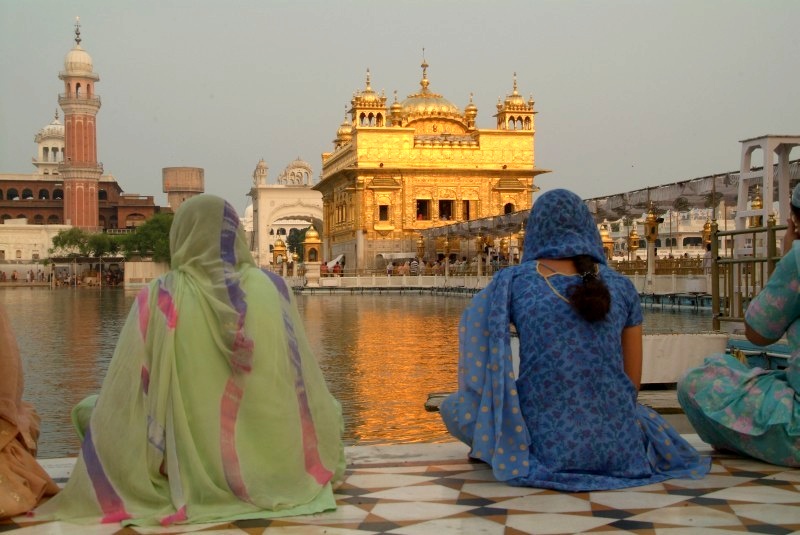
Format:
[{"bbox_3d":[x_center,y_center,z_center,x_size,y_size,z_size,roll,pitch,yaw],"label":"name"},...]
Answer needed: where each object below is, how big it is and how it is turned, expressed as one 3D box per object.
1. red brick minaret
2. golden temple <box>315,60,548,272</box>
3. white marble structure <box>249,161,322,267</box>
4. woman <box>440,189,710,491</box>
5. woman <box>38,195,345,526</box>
[{"bbox_3d":[-54.486,-21.794,178.000,7.300,41.800,7.300,0,0,-11],"label":"red brick minaret"},{"bbox_3d":[1.645,-7.201,79.321,14.400,16.700,17.800,0,0,-11],"label":"golden temple"},{"bbox_3d":[-17.572,-8.684,178.000,15.300,20.200,9.800,0,-1,-12],"label":"white marble structure"},{"bbox_3d":[0.515,0.180,3.150,0.760,0.820,0.680,0,0,-8],"label":"woman"},{"bbox_3d":[-0.550,0.195,2.860,0.750,0.800,0.760,0,0,-11],"label":"woman"}]

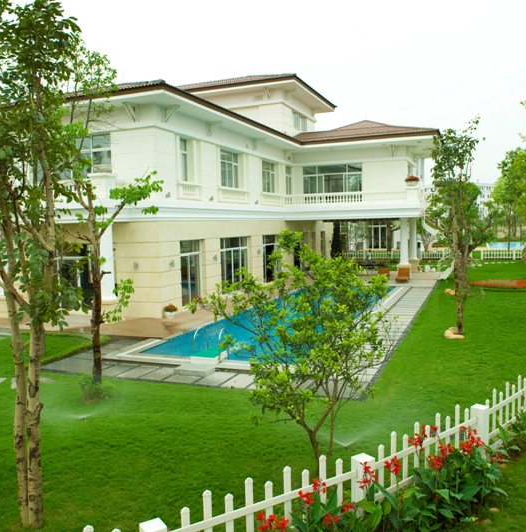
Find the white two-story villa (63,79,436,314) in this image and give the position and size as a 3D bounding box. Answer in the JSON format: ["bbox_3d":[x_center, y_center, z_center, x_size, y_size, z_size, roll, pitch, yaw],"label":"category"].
[{"bbox_3d":[-0.485,-5.373,33.293,20.500,13.300,25.000,0,5,22],"label":"white two-story villa"}]

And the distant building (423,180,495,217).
[{"bbox_3d":[94.568,-28.789,255.201,36.000,20.500,16.000,-1,5,0],"label":"distant building"}]

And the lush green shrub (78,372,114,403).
[{"bbox_3d":[-3.886,2.745,12.319,0.800,0.580,0.750,-1,5,0],"label":"lush green shrub"}]

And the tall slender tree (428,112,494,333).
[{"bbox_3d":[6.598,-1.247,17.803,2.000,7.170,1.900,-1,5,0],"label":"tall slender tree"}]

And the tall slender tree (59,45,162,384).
[{"bbox_3d":[-3.495,-0.955,12.213,2.250,7.950,2.100,-1,5,0],"label":"tall slender tree"}]

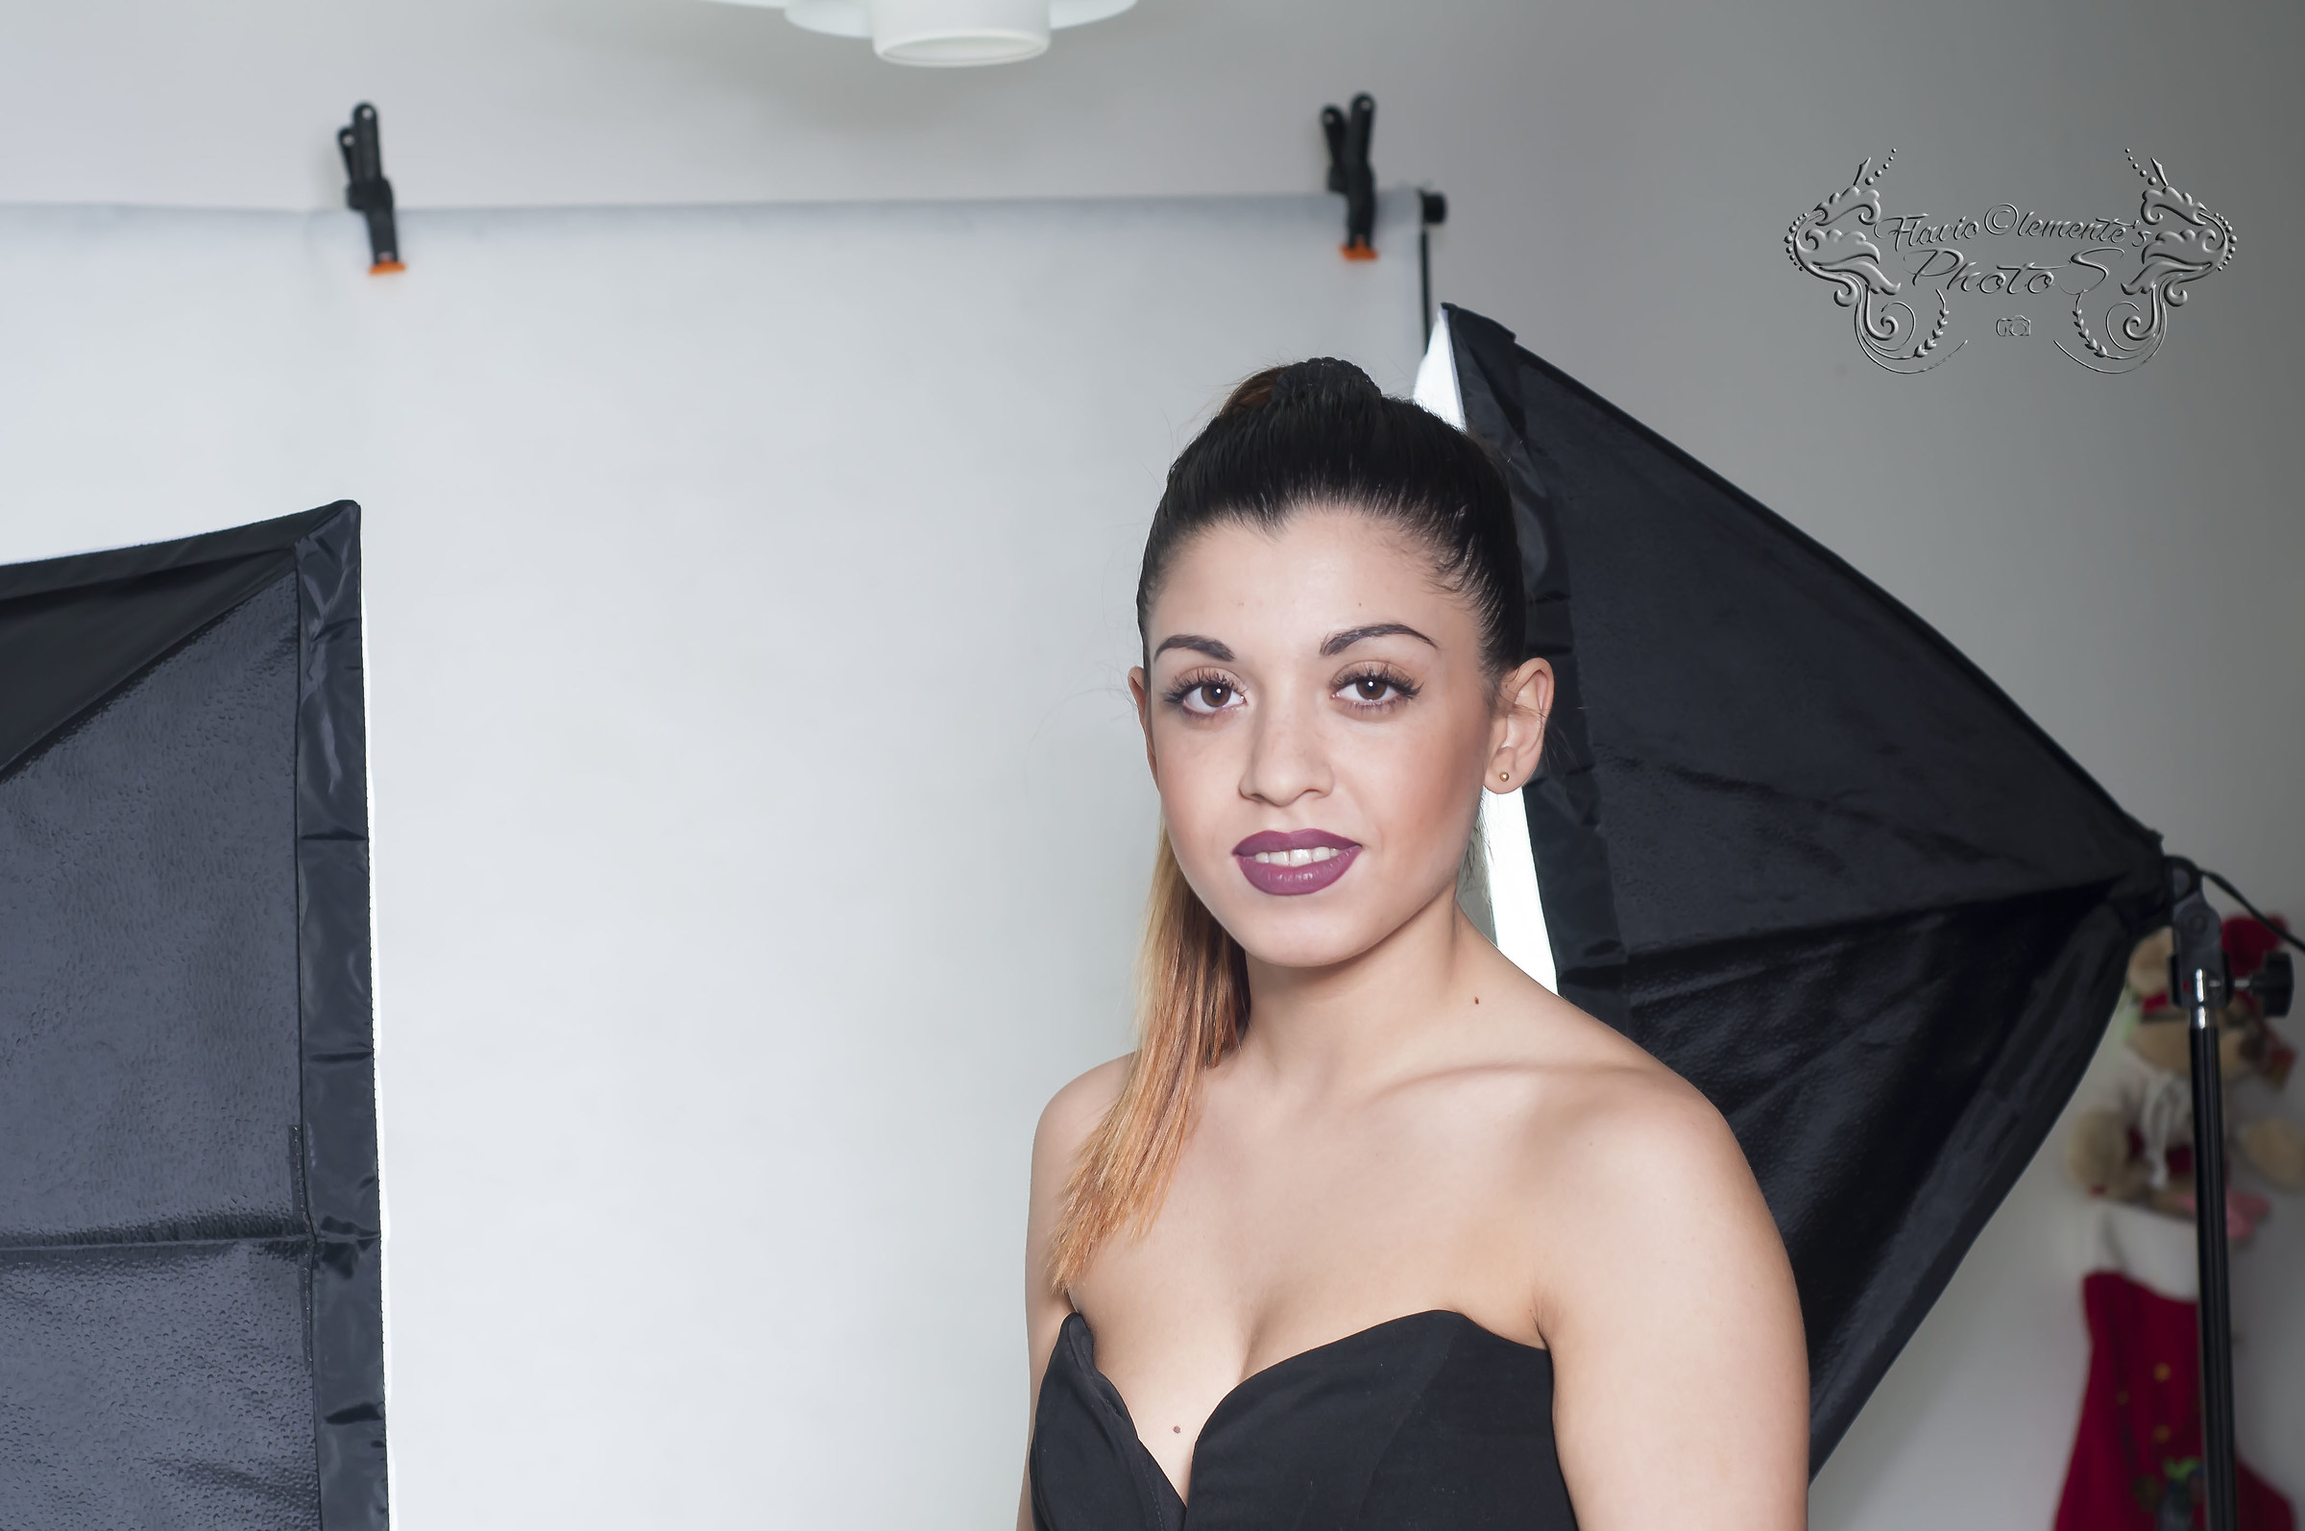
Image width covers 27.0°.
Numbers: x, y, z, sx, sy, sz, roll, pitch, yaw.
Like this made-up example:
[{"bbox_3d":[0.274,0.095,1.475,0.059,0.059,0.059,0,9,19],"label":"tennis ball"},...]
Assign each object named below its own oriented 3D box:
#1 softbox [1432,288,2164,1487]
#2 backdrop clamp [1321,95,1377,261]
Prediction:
[{"bbox_3d":[0.382,0.093,2.658,0.370,0.700,0.500,-9,-2,1],"label":"softbox"},{"bbox_3d":[0.148,-0.441,3.600,0.030,0.120,0.065,-2,-1,-16],"label":"backdrop clamp"}]

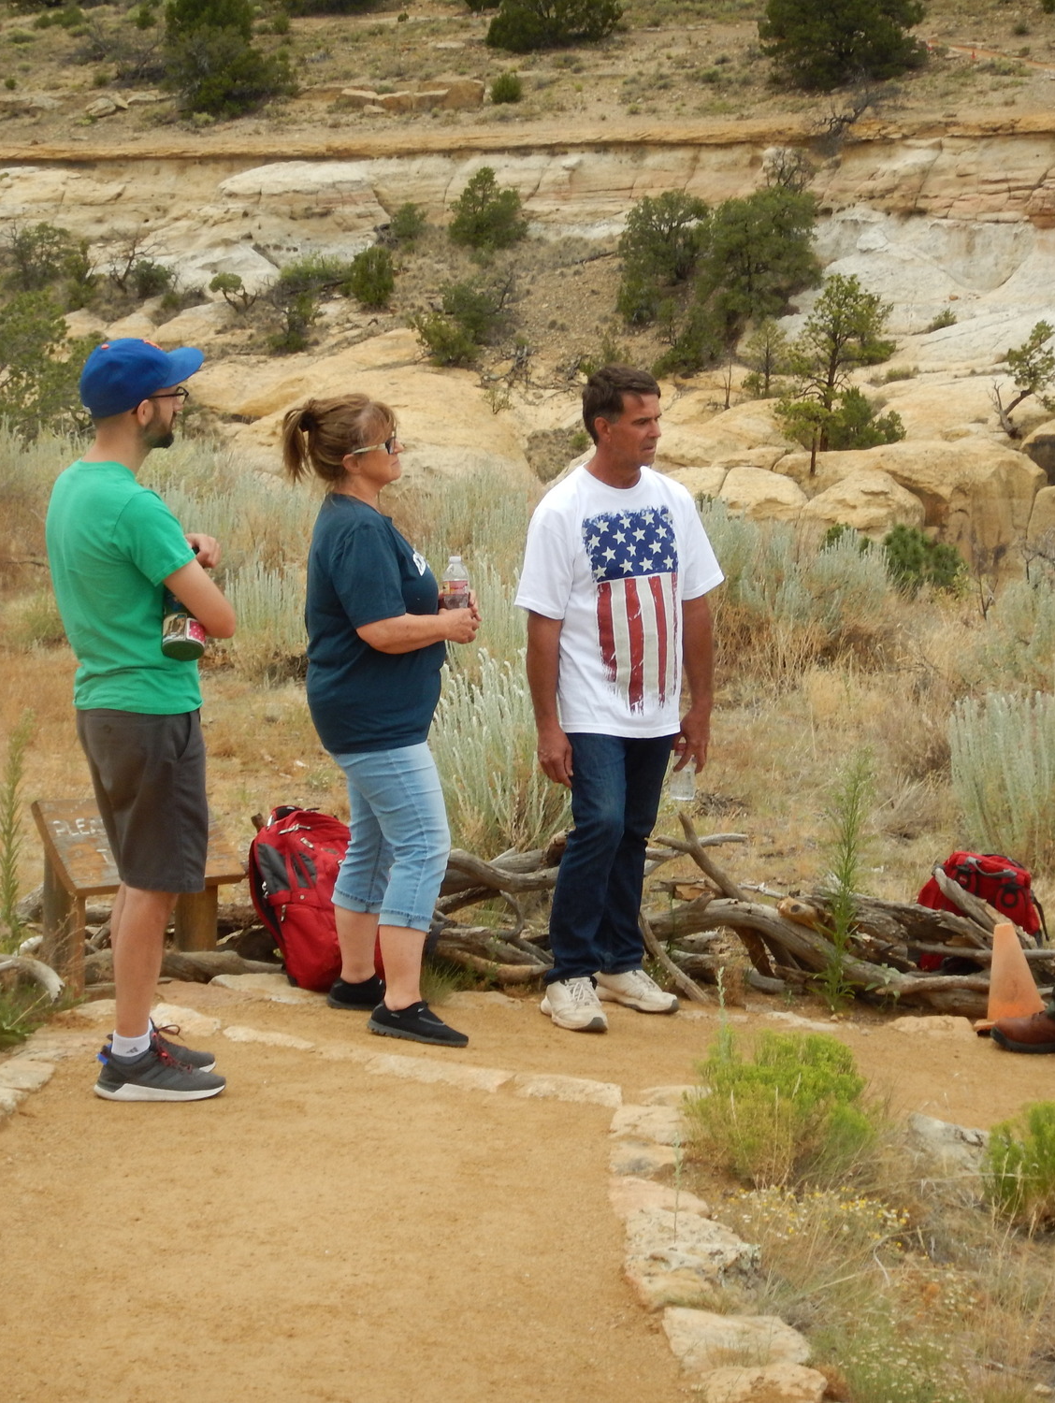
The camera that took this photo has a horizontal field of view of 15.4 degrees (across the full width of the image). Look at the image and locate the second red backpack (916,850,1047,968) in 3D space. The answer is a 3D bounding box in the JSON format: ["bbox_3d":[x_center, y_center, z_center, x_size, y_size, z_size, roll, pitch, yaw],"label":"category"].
[{"bbox_3d":[1.324,0.629,11.350,0.350,0.370,0.240,9,-12,6],"label":"second red backpack"}]

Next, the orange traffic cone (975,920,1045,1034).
[{"bbox_3d":[1.295,0.736,10.450,0.220,0.280,0.220,-7,4,0],"label":"orange traffic cone"}]

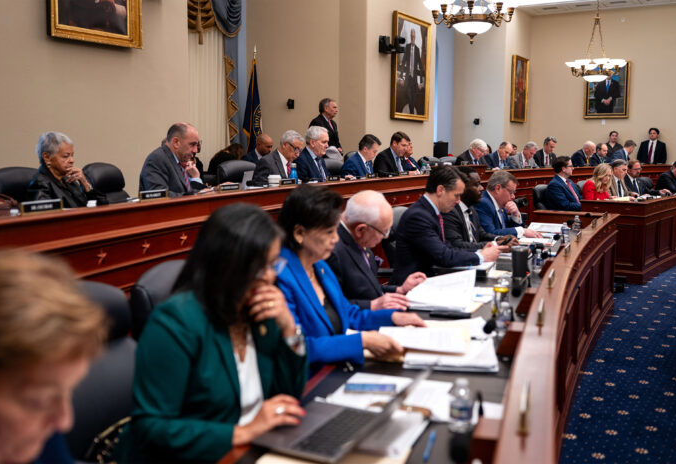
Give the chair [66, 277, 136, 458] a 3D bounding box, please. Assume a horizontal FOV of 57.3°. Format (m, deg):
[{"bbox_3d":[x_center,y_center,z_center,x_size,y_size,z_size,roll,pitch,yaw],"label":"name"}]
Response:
[{"bbox_3d":[-0.513,0.690,1.727,0.660,1.100,0.640,3,8,19],"label":"chair"}]

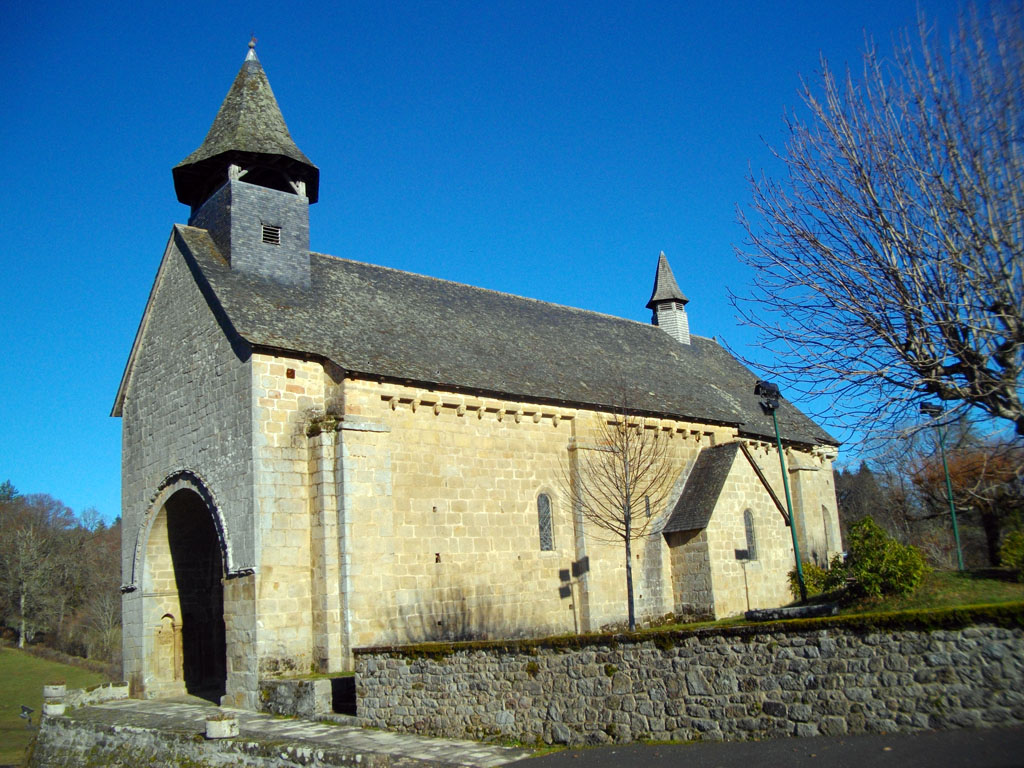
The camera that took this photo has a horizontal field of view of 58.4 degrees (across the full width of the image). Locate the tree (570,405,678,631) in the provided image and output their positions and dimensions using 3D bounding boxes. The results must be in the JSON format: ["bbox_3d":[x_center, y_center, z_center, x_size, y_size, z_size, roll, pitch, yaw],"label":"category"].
[{"bbox_3d":[1.824,2.013,14.586,1.728,3.610,1.728,-4,-12,-1],"label":"tree"}]

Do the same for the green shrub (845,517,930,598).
[{"bbox_3d":[6.042,2.784,14.847,1.459,1.267,1.382,8,-17,-43],"label":"green shrub"}]

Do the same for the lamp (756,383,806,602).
[{"bbox_3d":[4.798,1.882,16.365,0.806,3.936,0.461,8,-17,-43],"label":"lamp"}]

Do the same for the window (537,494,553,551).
[{"bbox_3d":[0.753,3.320,22.081,0.432,1.344,0.220,8,-17,-43],"label":"window"}]

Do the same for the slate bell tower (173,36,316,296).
[{"bbox_3d":[-6.712,-5.745,23.427,3.744,6.912,3.744,8,-17,-43],"label":"slate bell tower"}]

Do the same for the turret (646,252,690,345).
[{"bbox_3d":[6.001,-3.217,35.173,2.035,3.955,1.882,8,-17,-43],"label":"turret"}]

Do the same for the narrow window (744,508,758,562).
[{"bbox_3d":[6.584,4.185,25.577,0.451,1.411,0.220,8,-17,-43],"label":"narrow window"}]

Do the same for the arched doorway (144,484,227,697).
[{"bbox_3d":[-6.922,4.526,20.014,0.800,4.474,3.994,8,-17,-43],"label":"arched doorway"}]

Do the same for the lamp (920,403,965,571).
[{"bbox_3d":[9.211,2.224,19.787,0.614,3.590,0.461,8,-17,-43],"label":"lamp"}]

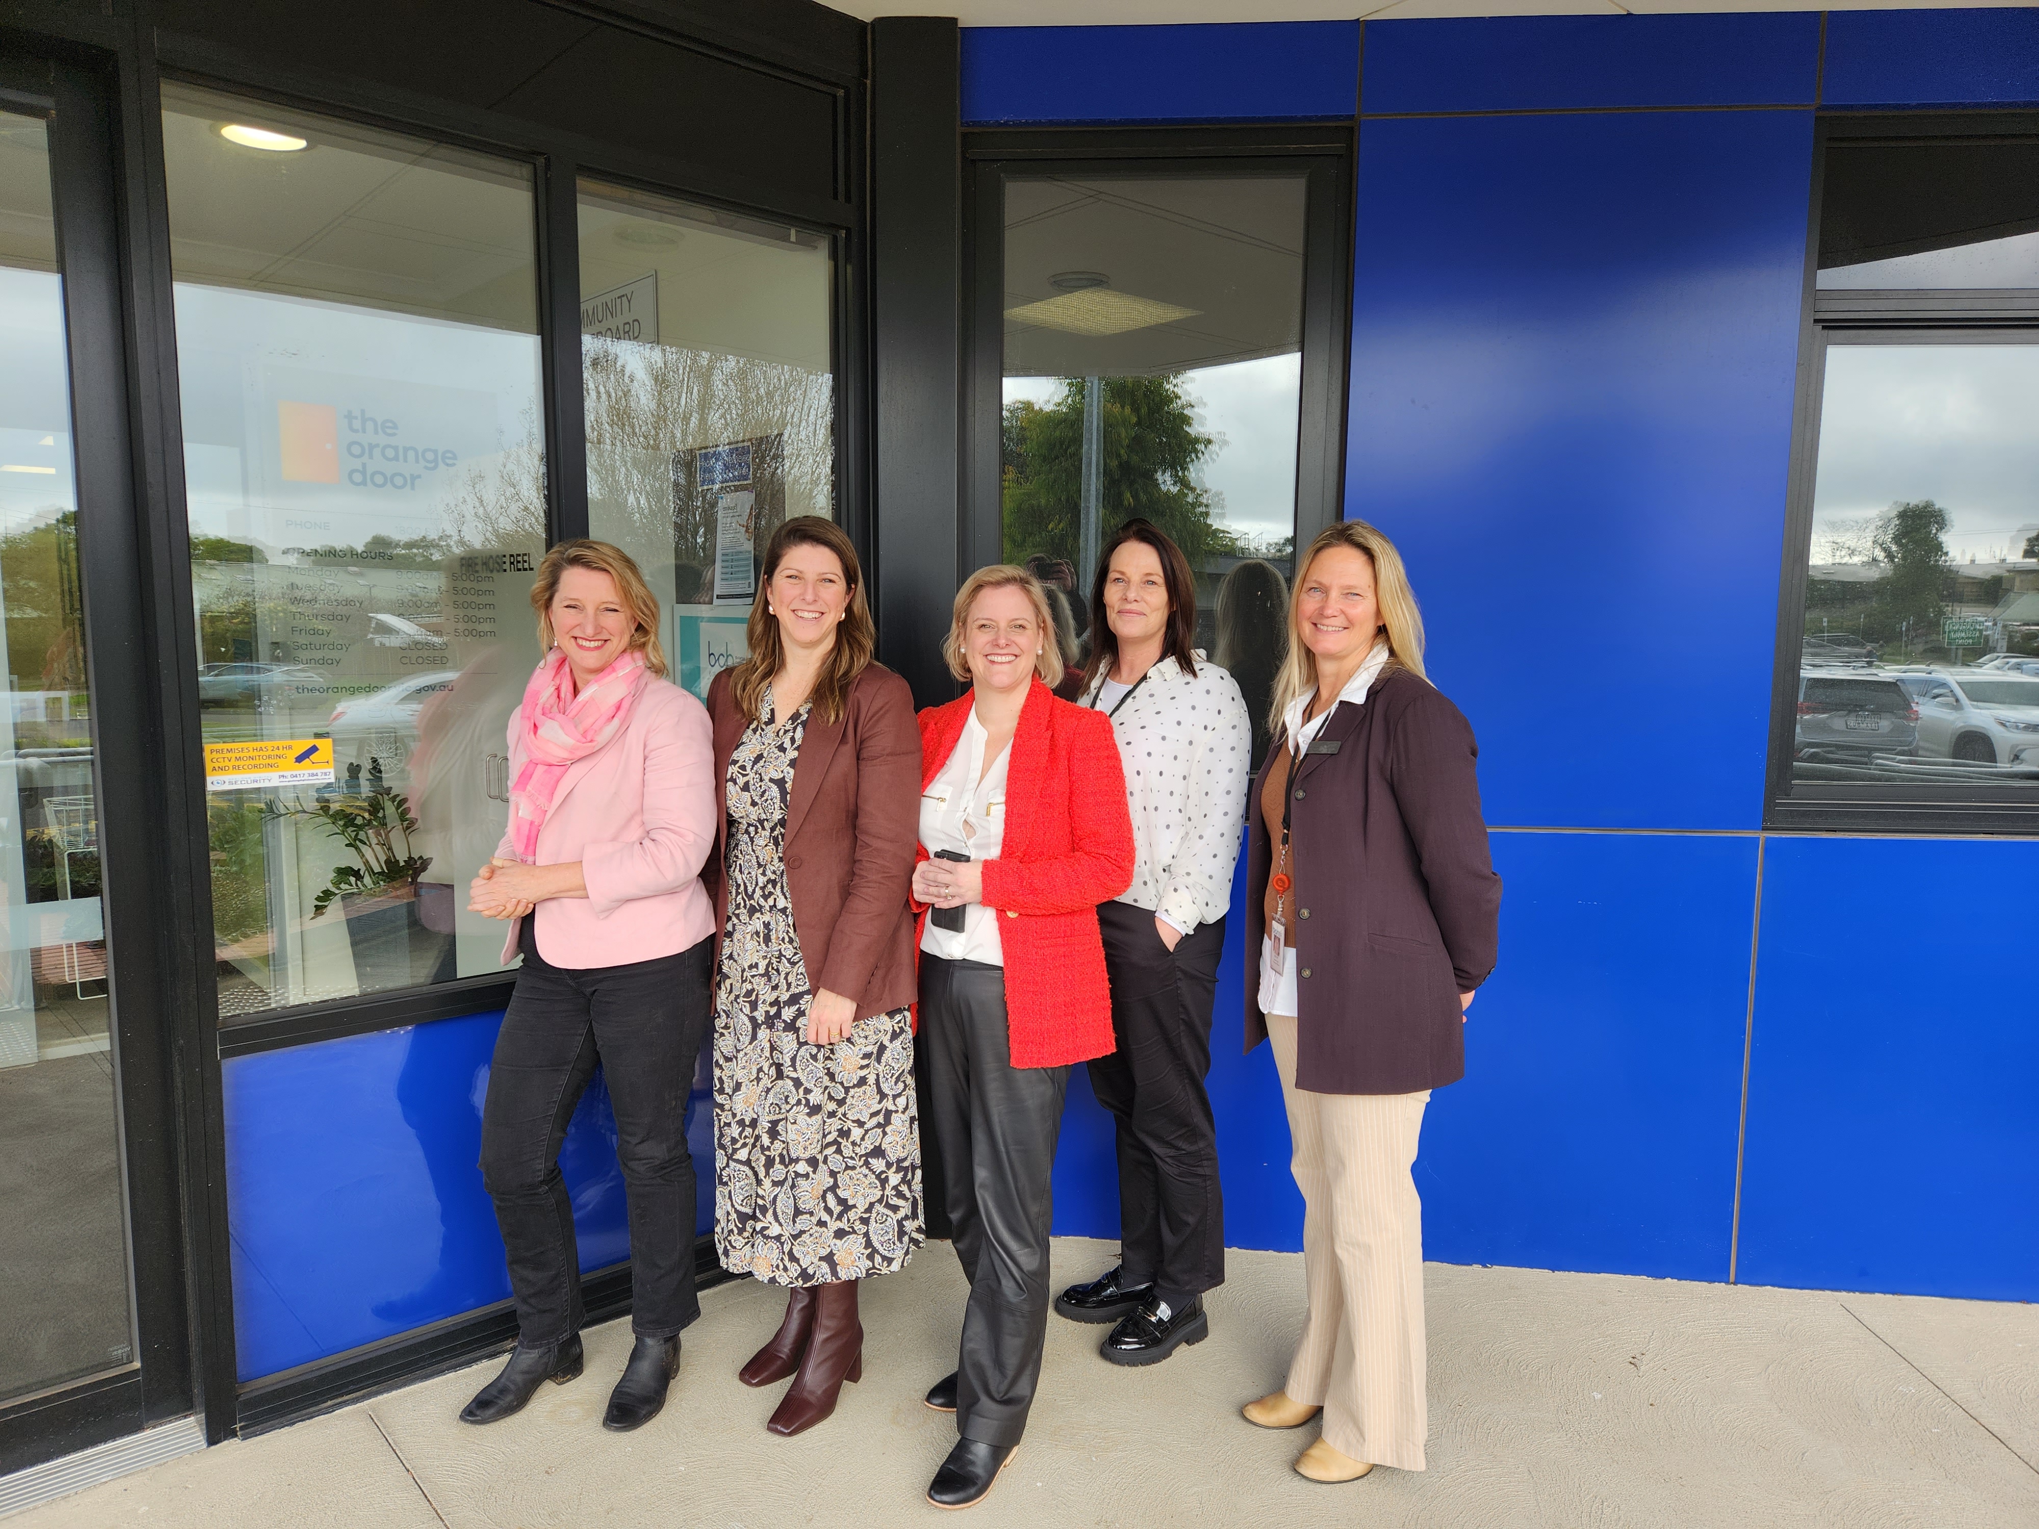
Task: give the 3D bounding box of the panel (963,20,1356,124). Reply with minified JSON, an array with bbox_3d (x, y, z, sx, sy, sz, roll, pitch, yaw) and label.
[{"bbox_3d":[0.297,-1.486,2.927,0.855,0.207,0.030,1,7,5],"label":"panel"}]

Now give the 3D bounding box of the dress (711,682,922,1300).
[{"bbox_3d":[-0.376,0.405,2.578,0.420,1.160,0.330,4,8,31],"label":"dress"}]

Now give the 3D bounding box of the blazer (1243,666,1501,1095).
[{"bbox_3d":[0.621,0.183,2.392,0.370,0.750,0.450,-4,8,-35],"label":"blazer"}]

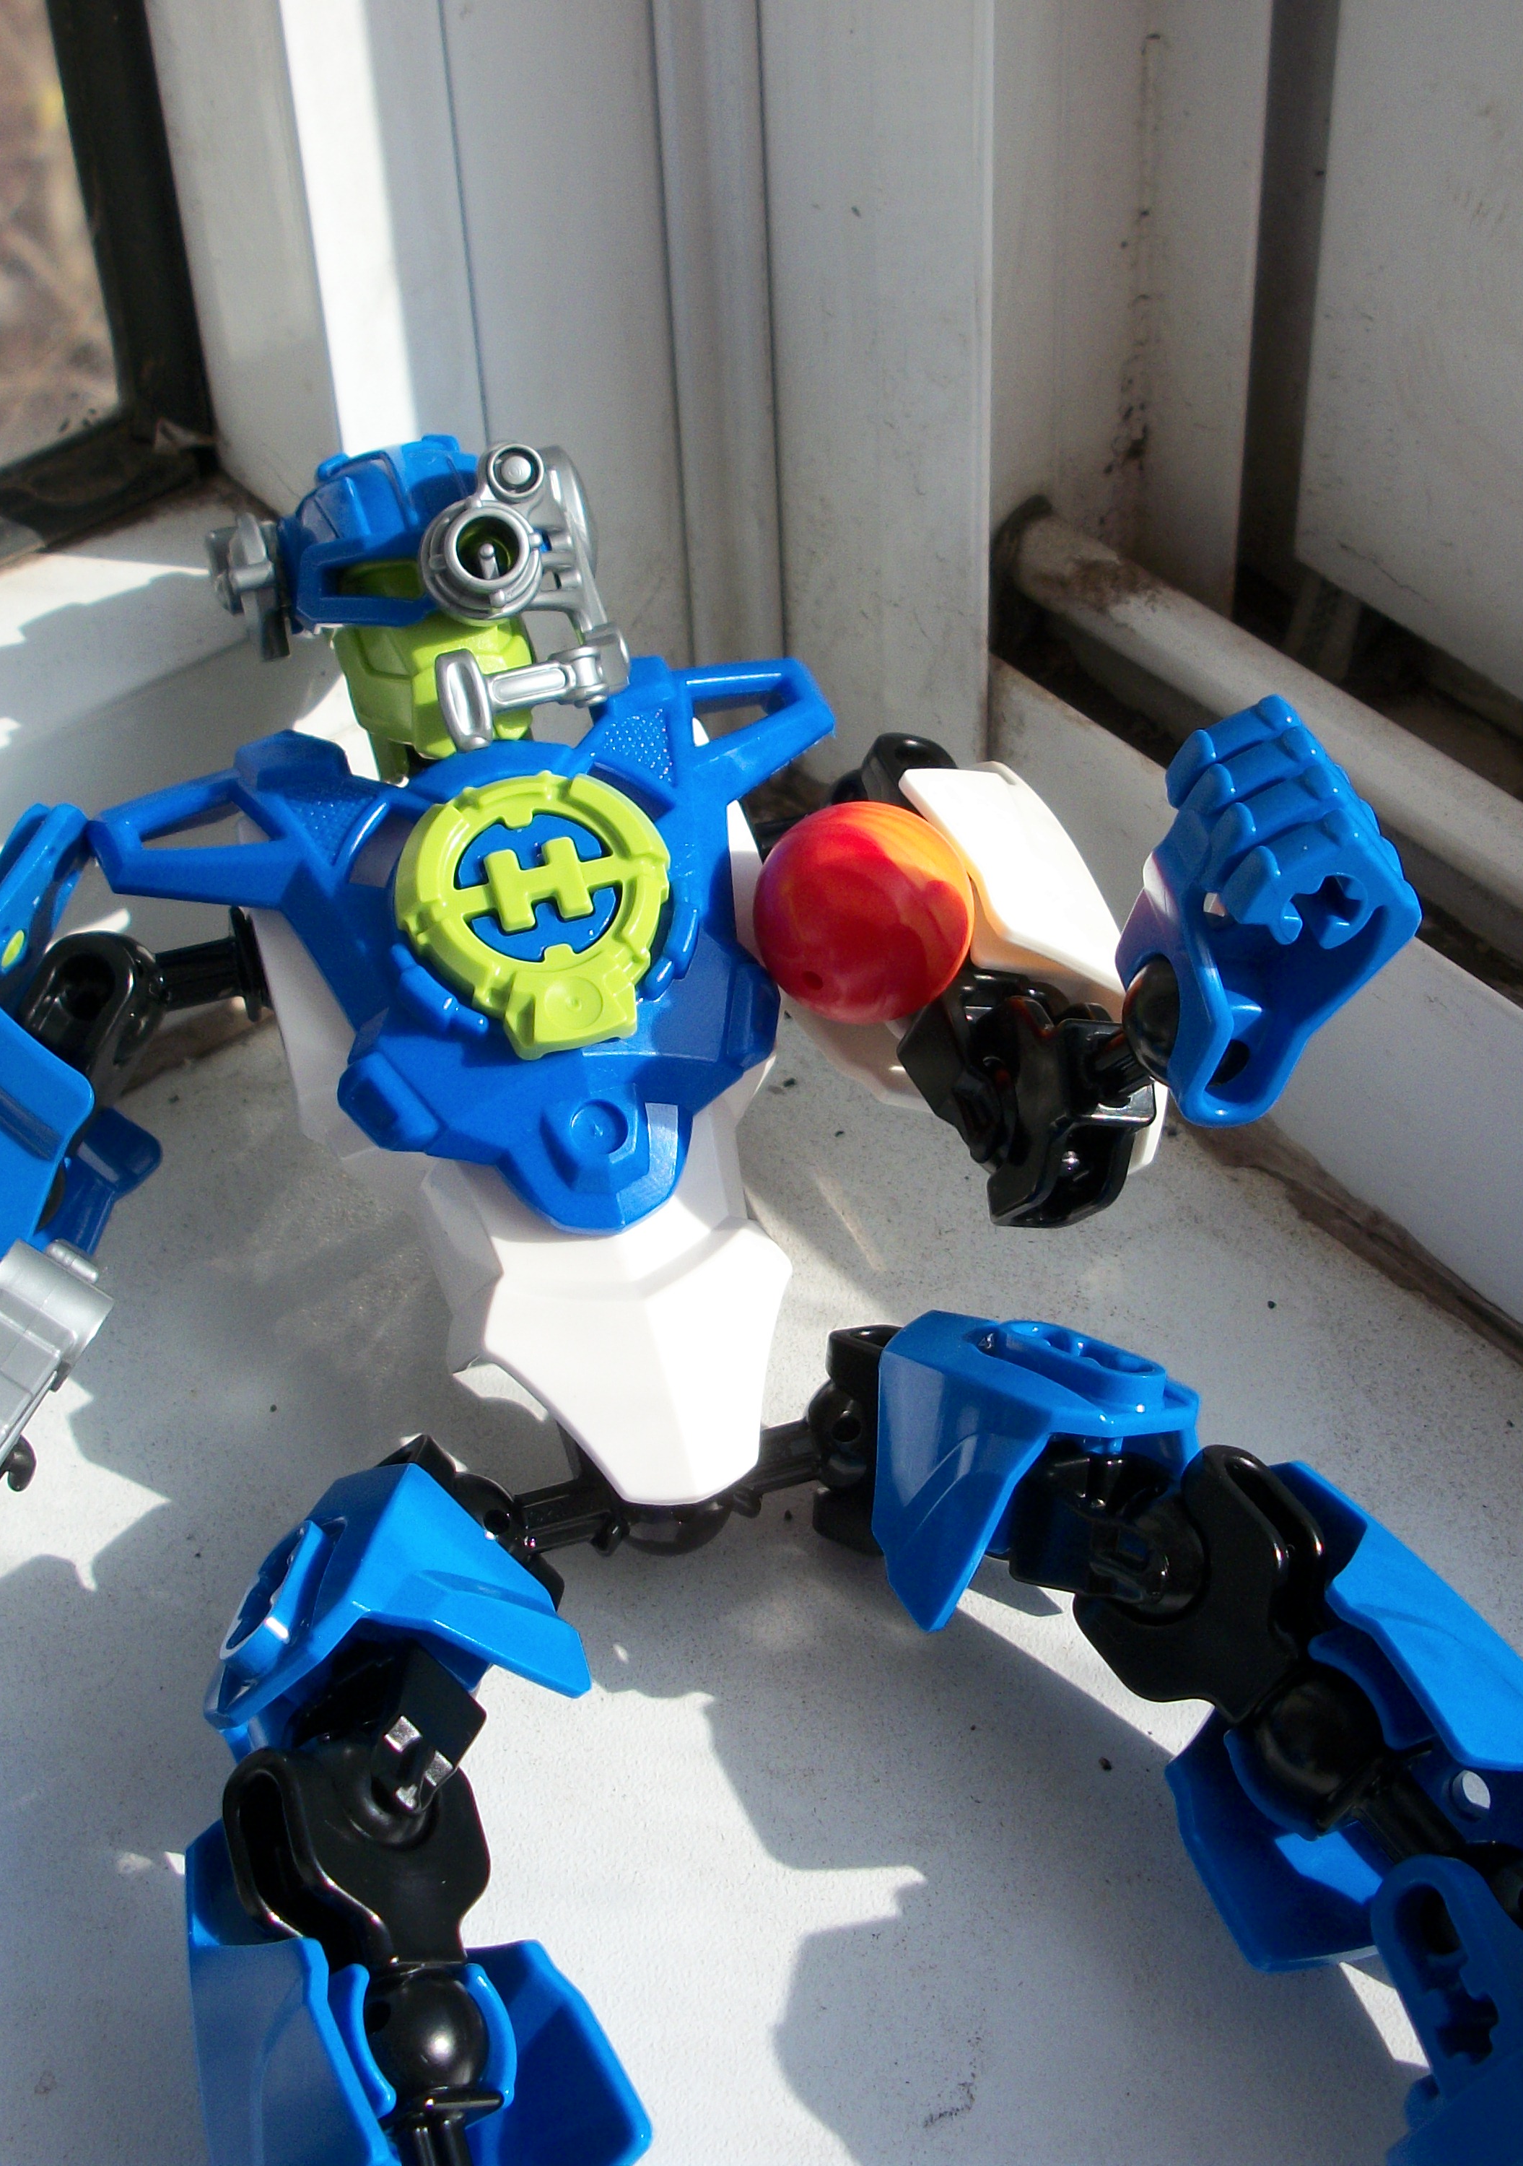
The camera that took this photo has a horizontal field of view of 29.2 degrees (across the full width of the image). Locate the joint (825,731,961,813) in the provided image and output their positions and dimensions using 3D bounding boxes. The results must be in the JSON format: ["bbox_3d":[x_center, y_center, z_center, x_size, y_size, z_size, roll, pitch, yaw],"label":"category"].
[{"bbox_3d":[0.011,-0.025,0.238,0.011,0.010,0.009,-11,72,-10],"label":"joint"}]

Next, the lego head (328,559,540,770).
[{"bbox_3d":[-0.027,-0.035,0.236,0.016,0.019,0.017,-10,6,-19],"label":"lego head"}]

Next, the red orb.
[{"bbox_3d":[0.008,-0.013,0.220,0.017,0.017,0.017,-3,38,0],"label":"red orb"}]

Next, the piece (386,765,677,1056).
[{"bbox_3d":[-0.017,-0.013,0.225,0.020,0.006,0.022,-11,72,-10],"label":"piece"}]

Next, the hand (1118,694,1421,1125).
[{"bbox_3d":[0.036,-0.013,0.209,0.016,0.024,0.017,17,33,-42],"label":"hand"}]

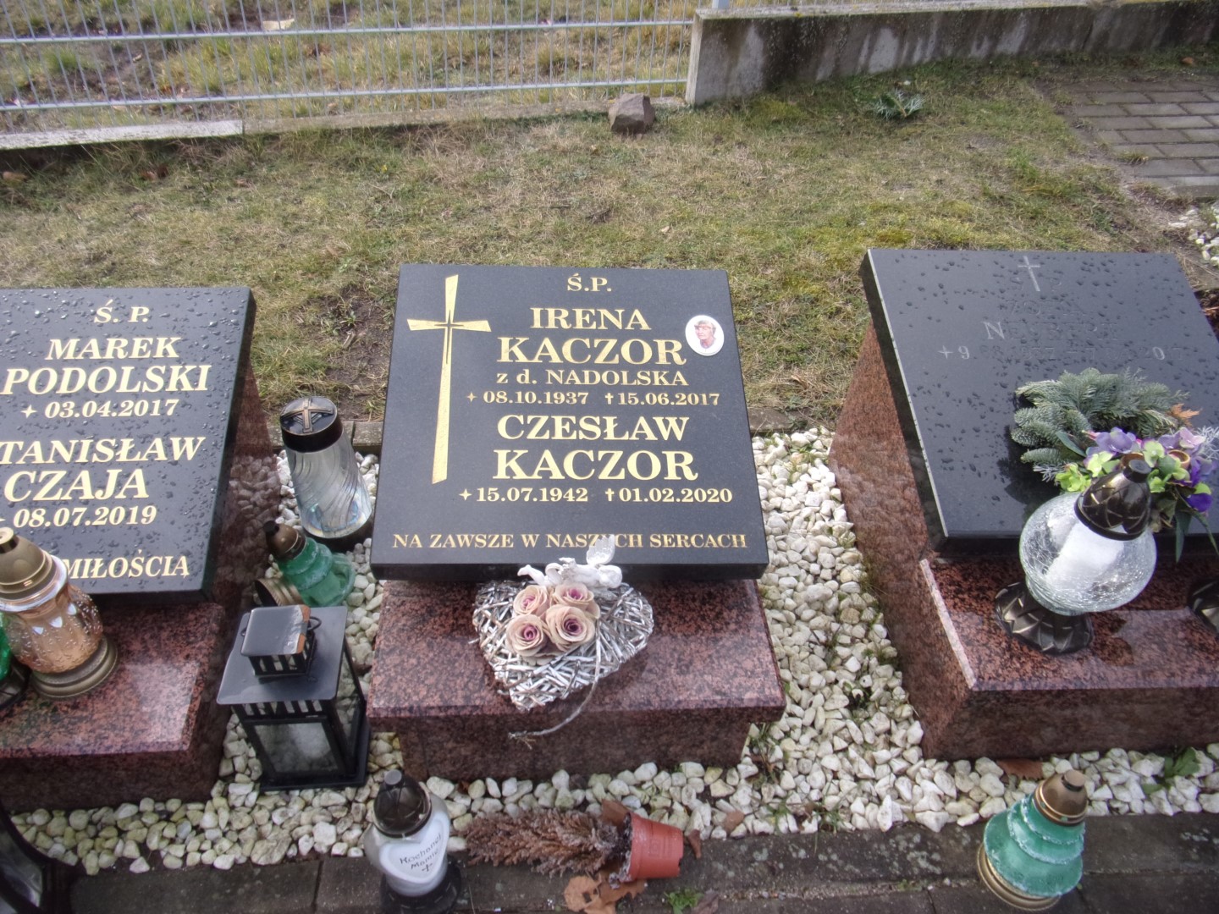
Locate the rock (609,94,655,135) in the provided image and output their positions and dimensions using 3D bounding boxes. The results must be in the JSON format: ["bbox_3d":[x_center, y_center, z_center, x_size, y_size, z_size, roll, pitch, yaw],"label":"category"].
[{"bbox_3d":[0.086,-1.196,2.910,0.160,0.115,0.140,4,45,0],"label":"rock"}]

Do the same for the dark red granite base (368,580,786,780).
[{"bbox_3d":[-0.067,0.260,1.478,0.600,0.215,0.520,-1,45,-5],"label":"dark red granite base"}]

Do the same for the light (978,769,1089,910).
[{"bbox_3d":[0.661,0.548,1.267,0.155,0.275,0.155,-1,43,5],"label":"light"}]

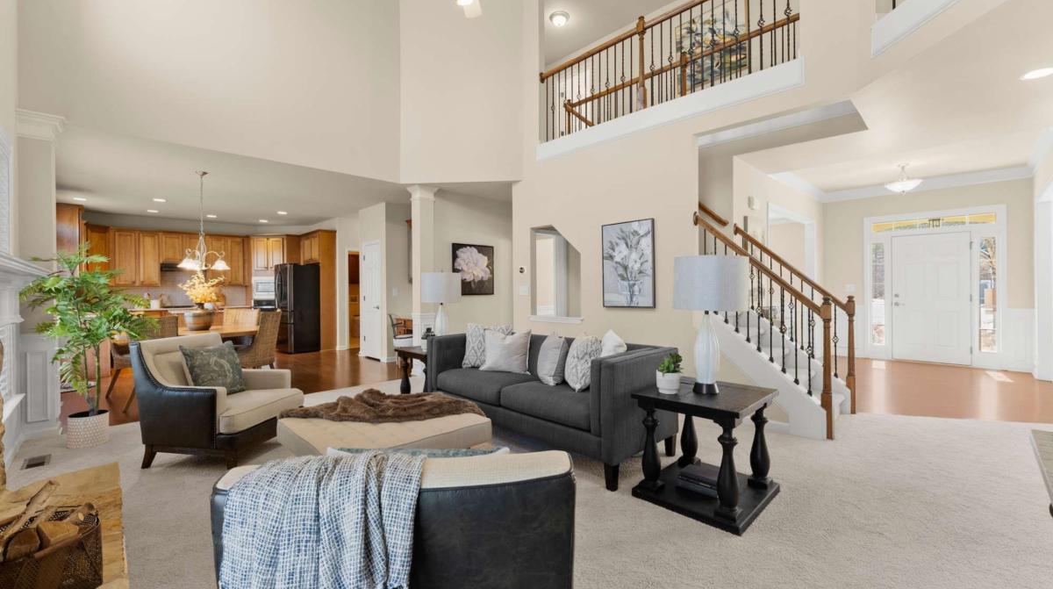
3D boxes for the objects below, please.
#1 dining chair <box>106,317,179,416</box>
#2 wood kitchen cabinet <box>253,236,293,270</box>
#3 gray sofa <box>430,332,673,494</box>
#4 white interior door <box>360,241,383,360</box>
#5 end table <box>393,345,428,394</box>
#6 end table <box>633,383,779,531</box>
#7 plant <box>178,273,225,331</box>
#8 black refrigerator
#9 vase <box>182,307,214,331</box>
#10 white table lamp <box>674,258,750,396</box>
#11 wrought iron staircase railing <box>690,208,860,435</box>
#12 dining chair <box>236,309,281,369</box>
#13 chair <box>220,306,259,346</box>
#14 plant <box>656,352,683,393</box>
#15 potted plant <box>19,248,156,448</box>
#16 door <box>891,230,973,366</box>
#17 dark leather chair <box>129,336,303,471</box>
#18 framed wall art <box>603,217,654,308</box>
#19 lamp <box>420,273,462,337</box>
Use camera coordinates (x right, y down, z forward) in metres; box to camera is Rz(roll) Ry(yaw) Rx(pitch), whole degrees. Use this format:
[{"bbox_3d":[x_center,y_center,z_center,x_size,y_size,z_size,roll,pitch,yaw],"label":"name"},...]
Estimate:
[{"bbox_3d":[-4.055,0.698,4.322,0.640,0.950,0.480,0,0,30],"label":"dining chair"},{"bbox_3d":[-5.636,-0.918,9.120,0.760,0.740,0.500,0,0,-1],"label":"wood kitchen cabinet"},{"bbox_3d":[0.081,0.755,3.281,0.800,0.738,1.980,-1,0,-44],"label":"gray sofa"},{"bbox_3d":[-2.709,0.124,7.220,0.060,2.030,0.720,-1,0,-44],"label":"white interior door"},{"bbox_3d":[-0.914,0.844,4.166,0.624,0.572,0.562,-1,0,-44],"label":"end table"},{"bbox_3d":[1.012,0.833,2.302,0.624,0.572,0.562,-1,0,-44],"label":"end table"},{"bbox_3d":[-3.750,0.073,4.750,0.400,0.676,0.420,-1,0,-44],"label":"plant"},{"bbox_3d":[-4.618,0.279,8.500,0.850,1.745,0.910,-1,0,-44],"label":"black refrigerator"},{"bbox_3d":[-3.793,0.281,4.750,0.280,0.260,0.280,-1,0,-44],"label":"vase"},{"bbox_3d":[1.039,0.168,2.342,0.400,0.775,0.400,0,0,44],"label":"white table lamp"},{"bbox_3d":[2.305,0.125,3.865,1.180,2.000,1.080,0,0,44],"label":"wrought iron staircase railing"},{"bbox_3d":[-3.382,0.691,4.951,0.500,0.950,0.620,0,0,44],"label":"dining chair"},{"bbox_3d":[-4.345,0.695,6.102,0.500,0.950,0.620,0,0,-13],"label":"chair"},{"bbox_3d":[0.809,0.437,2.291,0.140,0.222,0.145,-1,0,-44],"label":"plant"},{"bbox_3d":[-3.396,0.402,3.219,0.780,1.540,0.760,-1,0,-45],"label":"potted plant"},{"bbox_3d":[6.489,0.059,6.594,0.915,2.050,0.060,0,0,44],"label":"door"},{"bbox_3d":[-2.193,0.738,3.002,0.850,0.850,0.690,0,0,11],"label":"dark leather chair"},{"bbox_3d":[1.060,-0.306,4.278,0.630,0.900,0.040,0,0,44],"label":"framed wall art"},{"bbox_3d":[-0.883,0.177,4.281,0.405,0.775,0.405,0,0,0],"label":"lamp"}]

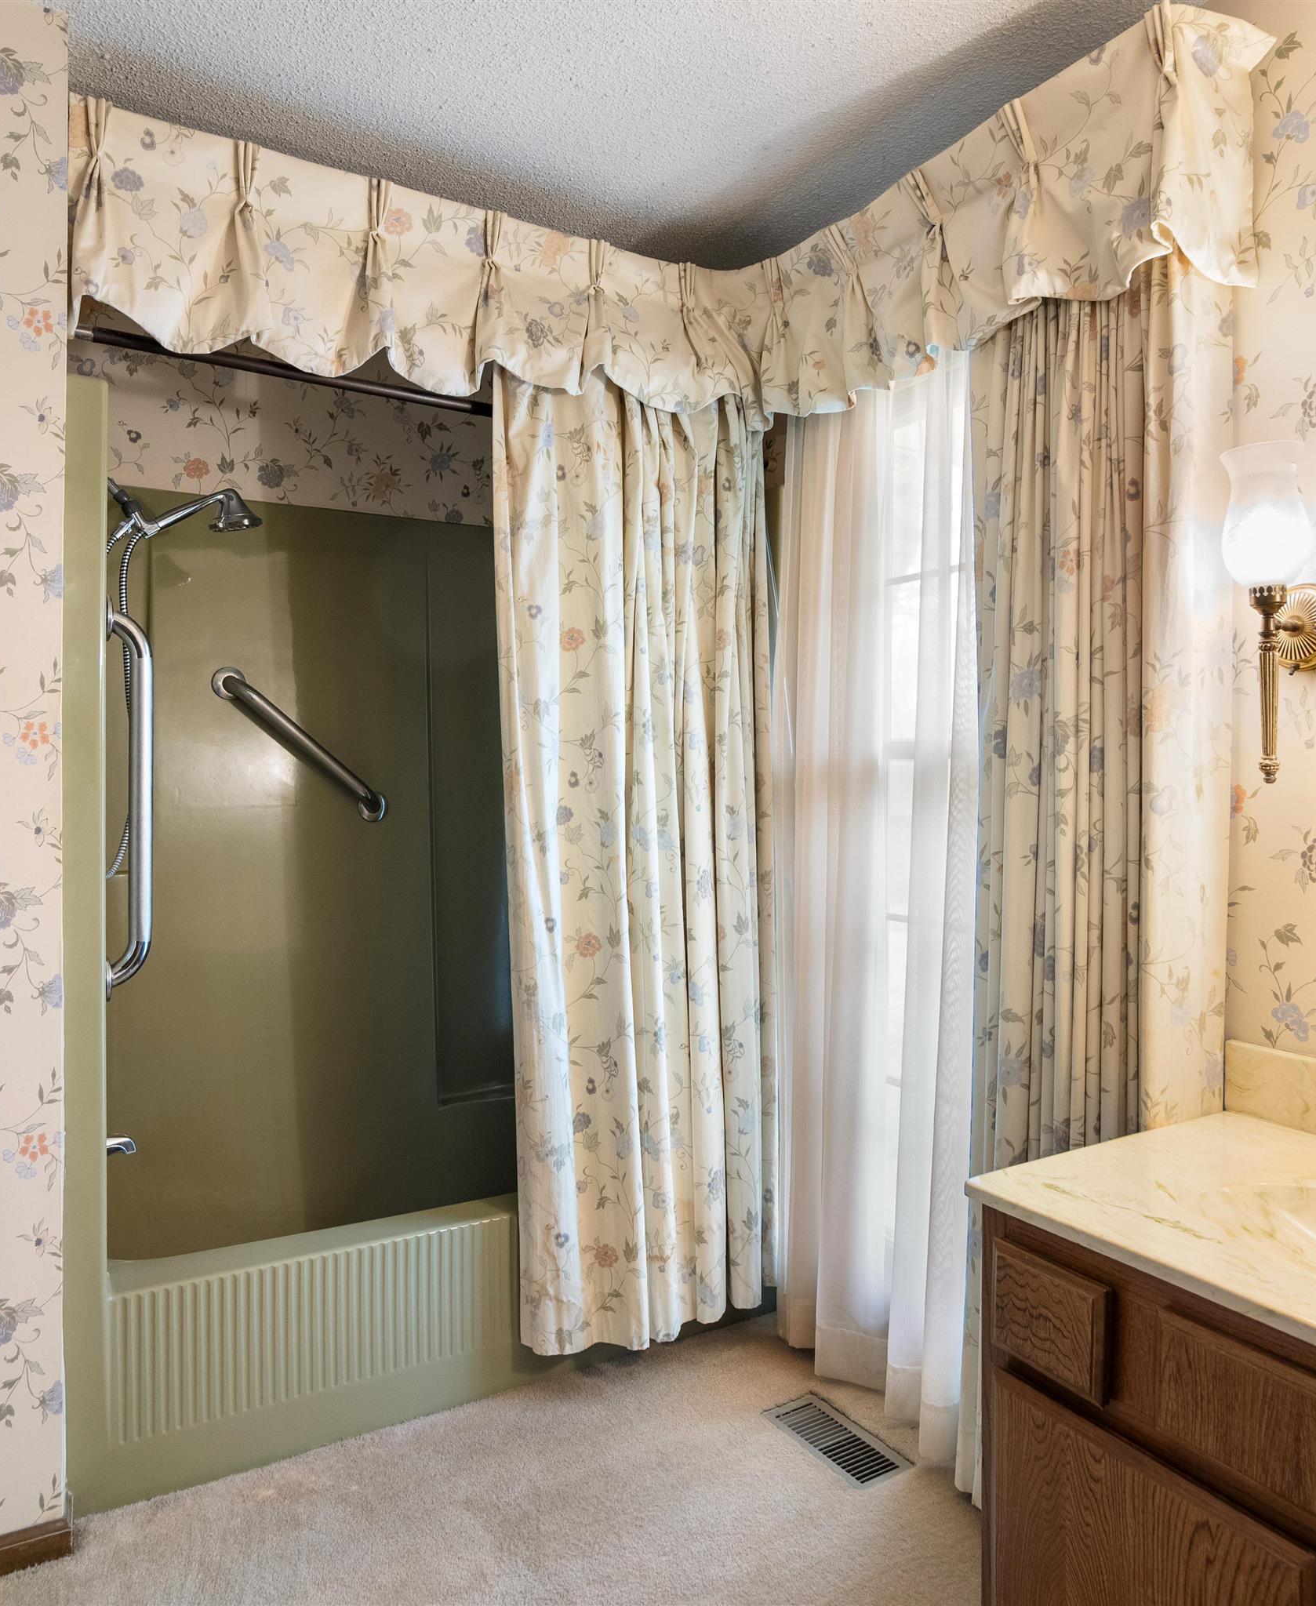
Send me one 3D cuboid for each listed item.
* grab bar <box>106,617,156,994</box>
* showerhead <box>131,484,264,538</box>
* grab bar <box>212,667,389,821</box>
[{"bbox_3d":[-0.902,-0.001,1.838,0.077,0.700,0.076,0,0,-29],"label":"grab bar"},{"bbox_3d":[-0.941,-0.601,2.220,0.230,0.112,0.100,0,0,-29],"label":"showerhead"},{"bbox_3d":[-0.860,-0.137,2.617,0.532,0.076,0.077,45,-20,-21],"label":"grab bar"}]

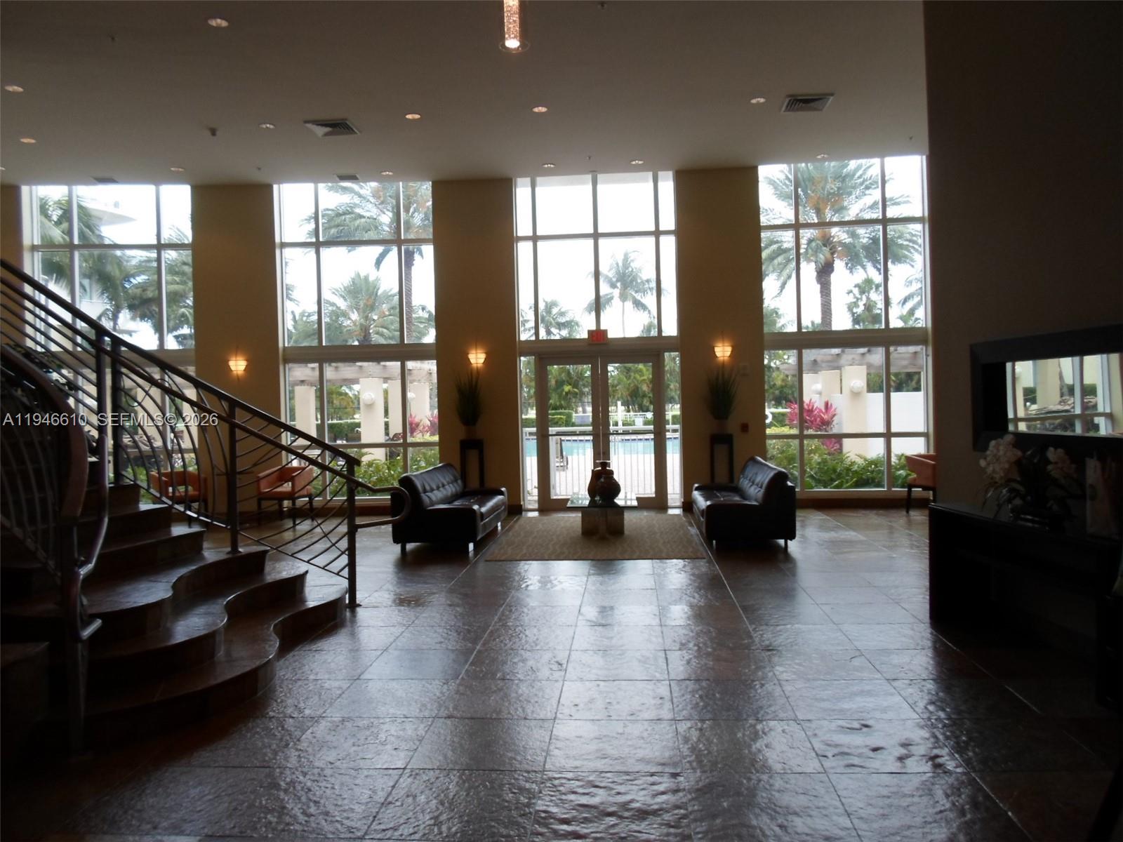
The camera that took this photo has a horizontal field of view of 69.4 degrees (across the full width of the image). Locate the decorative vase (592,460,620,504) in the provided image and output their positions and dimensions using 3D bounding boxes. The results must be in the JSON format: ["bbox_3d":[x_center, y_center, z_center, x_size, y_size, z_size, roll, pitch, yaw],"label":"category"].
[{"bbox_3d":[0.526,0.729,9.730,0.368,0.501,0.340,-1,1,5],"label":"decorative vase"}]

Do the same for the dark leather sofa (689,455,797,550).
[{"bbox_3d":[2.085,0.937,9.517,0.930,0.855,1.800,-1,1,3],"label":"dark leather sofa"}]

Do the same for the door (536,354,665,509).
[{"bbox_3d":[0.579,0.167,12.039,1.885,2.285,0.100,-1,1,4],"label":"door"}]

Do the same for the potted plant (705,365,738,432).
[{"bbox_3d":[2.276,-0.311,11.528,0.410,0.960,0.400,-1,1,5],"label":"potted plant"}]

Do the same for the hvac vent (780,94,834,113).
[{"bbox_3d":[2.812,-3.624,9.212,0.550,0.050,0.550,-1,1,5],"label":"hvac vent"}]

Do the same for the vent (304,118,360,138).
[{"bbox_3d":[-2.733,-3.489,9.636,0.550,0.050,0.550,-1,1,5],"label":"vent"}]

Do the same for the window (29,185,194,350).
[{"bbox_3d":[-6.507,-2.213,11.686,2.227,2.417,0.120,-2,1,-7],"label":"window"}]

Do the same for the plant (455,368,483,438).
[{"bbox_3d":[-1.350,-0.262,11.827,0.410,1.023,0.400,-1,1,5],"label":"plant"}]

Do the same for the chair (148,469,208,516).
[{"bbox_3d":[-5.327,1.116,11.355,0.590,0.790,0.560,0,2,43],"label":"chair"}]

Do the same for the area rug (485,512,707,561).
[{"bbox_3d":[0.446,1.376,9.907,2.282,0.012,3.285,-1,1,5],"label":"area rug"}]

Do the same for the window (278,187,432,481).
[{"bbox_3d":[-3.024,-1.188,12.050,2.283,4.713,0.120,-2,1,-2],"label":"window"}]

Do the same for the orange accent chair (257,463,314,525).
[{"bbox_3d":[-3.929,1.074,11.641,0.560,0.790,0.590,-1,1,12],"label":"orange accent chair"}]

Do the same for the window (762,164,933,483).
[{"bbox_3d":[4.042,-1.350,11.528,2.256,4.715,0.120,-1,1,10],"label":"window"}]

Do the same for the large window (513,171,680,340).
[{"bbox_3d":[0.508,-2.398,11.936,2.366,2.449,0.120,-1,1,4],"label":"large window"}]

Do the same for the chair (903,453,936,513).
[{"bbox_3d":[5.079,0.863,10.915,0.560,0.790,0.590,-2,1,-14],"label":"chair"}]

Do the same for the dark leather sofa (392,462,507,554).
[{"bbox_3d":[-1.303,1.014,9.797,0.930,0.860,1.800,-1,1,7],"label":"dark leather sofa"}]

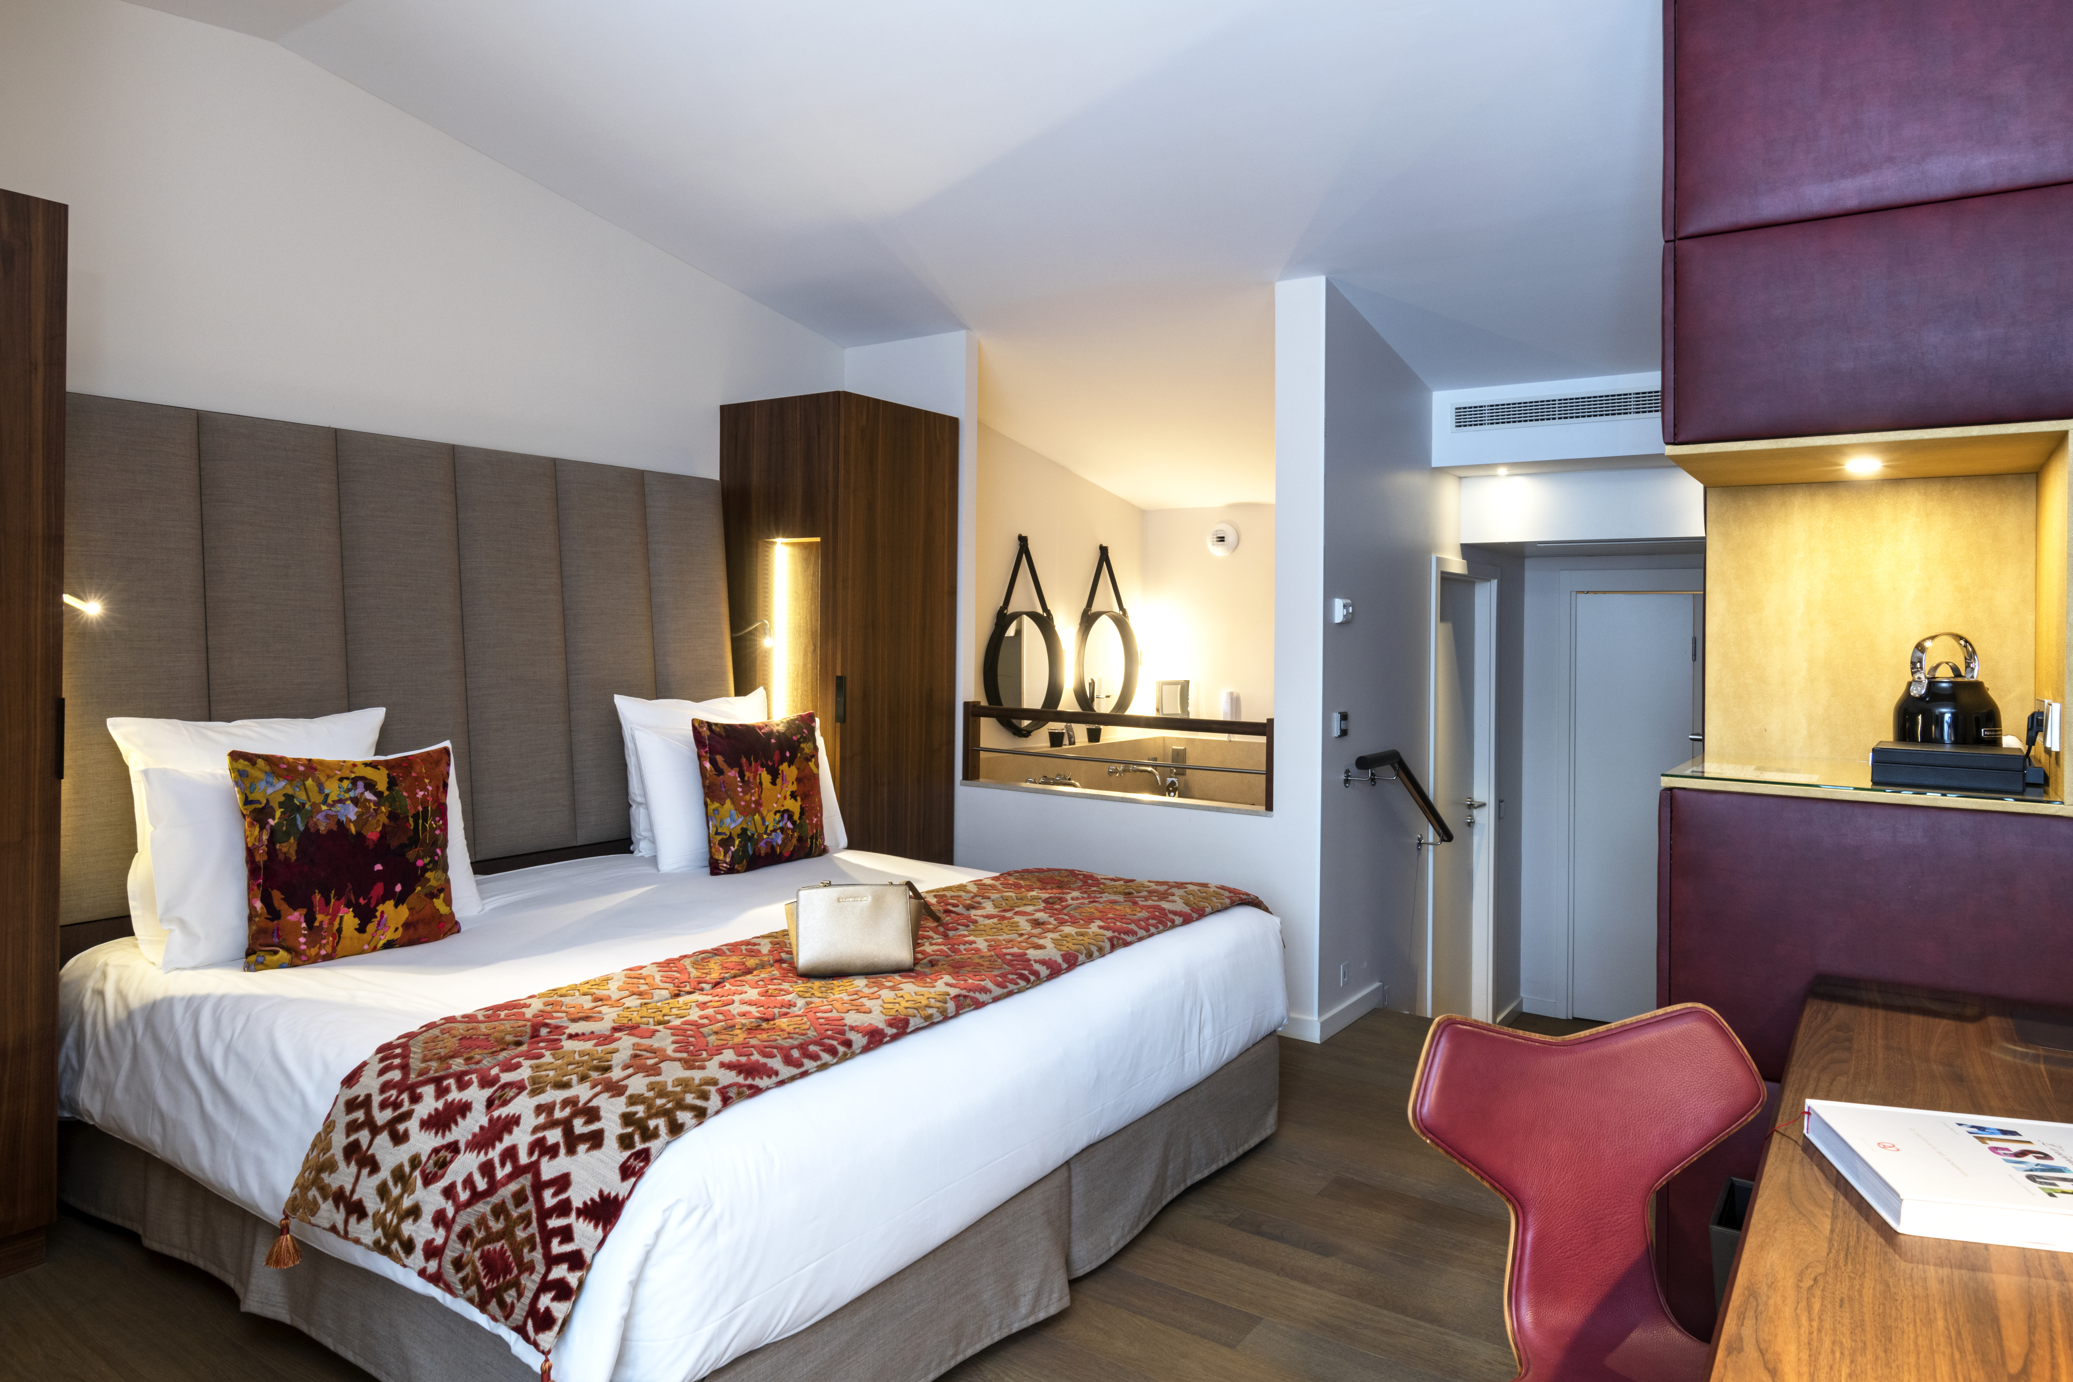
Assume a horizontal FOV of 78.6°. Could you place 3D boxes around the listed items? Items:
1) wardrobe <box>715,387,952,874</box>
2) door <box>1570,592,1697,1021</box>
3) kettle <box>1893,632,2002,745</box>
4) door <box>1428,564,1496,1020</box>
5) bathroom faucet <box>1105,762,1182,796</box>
[{"bbox_3d":[-0.733,0.025,4.777,0.570,2.155,0.640,1,2,34],"label":"wardrobe"},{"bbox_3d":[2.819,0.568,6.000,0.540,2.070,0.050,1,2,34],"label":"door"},{"bbox_3d":[1.780,0.022,2.460,0.190,0.265,0.170,0,1,-10],"label":"kettle"},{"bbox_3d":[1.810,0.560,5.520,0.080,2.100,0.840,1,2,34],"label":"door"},{"bbox_3d":[0.552,0.462,6.750,0.220,0.110,0.220,1,2,34],"label":"bathroom faucet"}]

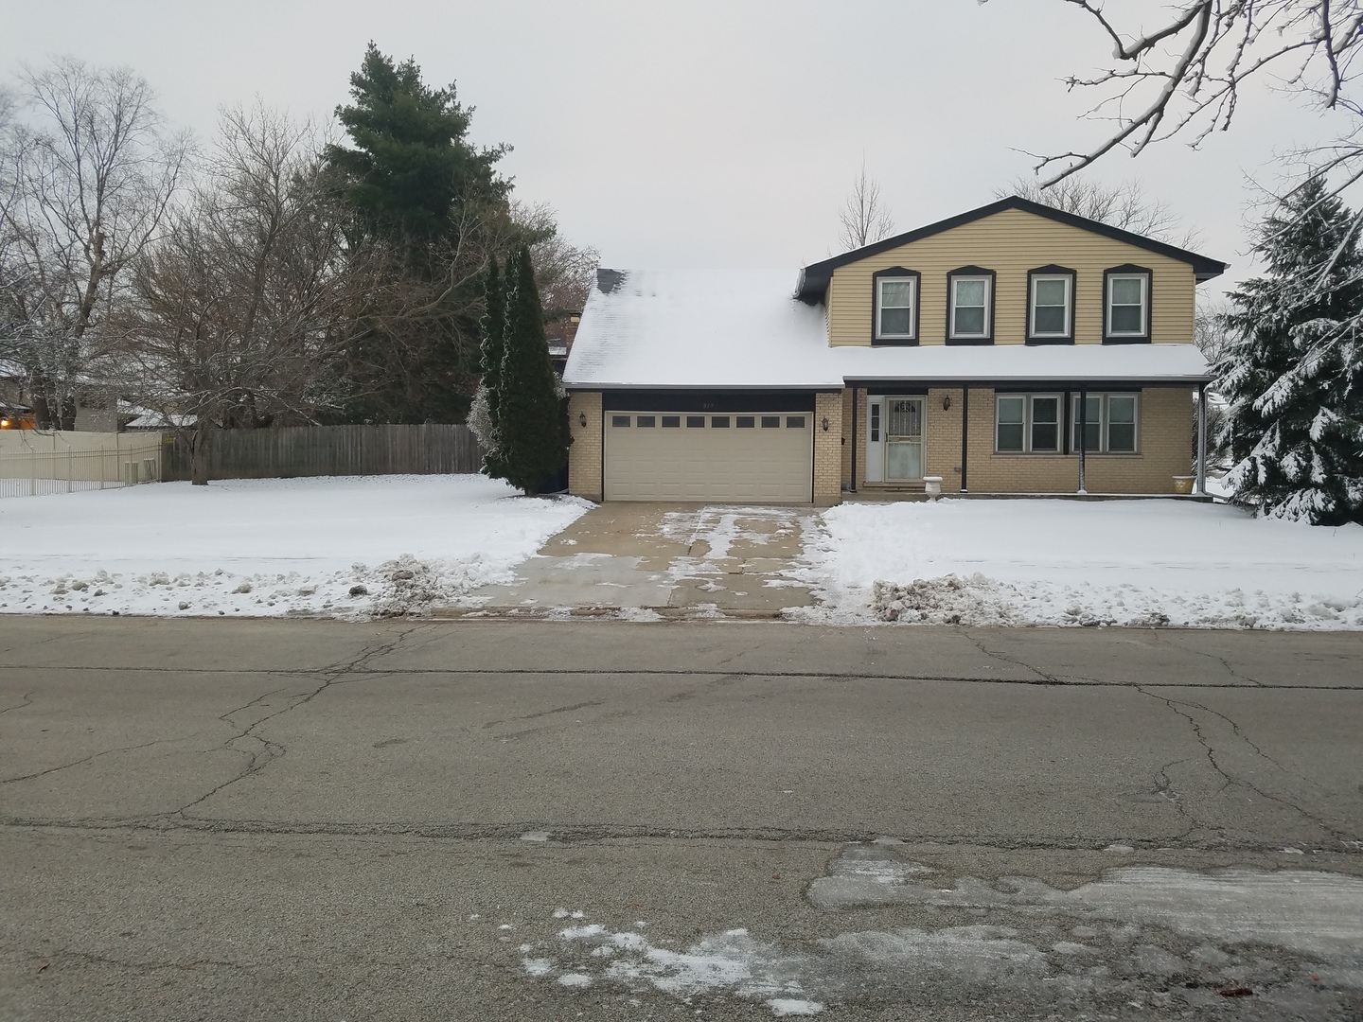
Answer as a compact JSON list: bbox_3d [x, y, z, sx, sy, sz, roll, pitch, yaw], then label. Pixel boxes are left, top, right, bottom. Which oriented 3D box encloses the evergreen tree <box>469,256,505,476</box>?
[{"bbox_3d":[-4.575,-3.400,24.903,1.250,5.650,1.250,1,2,5],"label":"evergreen tree"}]

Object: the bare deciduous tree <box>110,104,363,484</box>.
[{"bbox_3d":[-13.978,-6.844,32.274,7.900,12.090,7.500,1,2,5],"label":"bare deciduous tree"}]

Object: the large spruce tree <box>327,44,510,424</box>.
[{"bbox_3d":[-11.527,-11.034,44.620,8.100,18.960,8.000,1,2,5],"label":"large spruce tree"}]

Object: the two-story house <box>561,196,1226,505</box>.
[{"bbox_3d":[5.277,-3.929,27.747,15.200,7.200,9.500,1,2,5],"label":"two-story house"}]

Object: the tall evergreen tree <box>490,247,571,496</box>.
[{"bbox_3d":[-3.499,-3.247,23.607,1.950,5.710,1.900,1,2,5],"label":"tall evergreen tree"}]

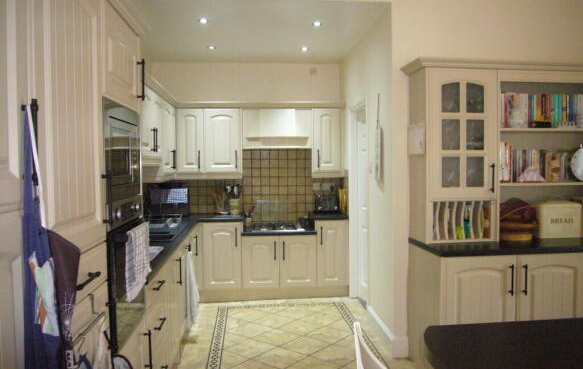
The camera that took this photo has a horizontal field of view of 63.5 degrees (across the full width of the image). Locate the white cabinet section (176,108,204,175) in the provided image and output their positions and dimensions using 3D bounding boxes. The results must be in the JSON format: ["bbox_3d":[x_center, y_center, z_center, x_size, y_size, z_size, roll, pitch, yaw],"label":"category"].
[{"bbox_3d":[-1.131,-0.480,5.368,0.310,0.722,0.330,-1,2,-5],"label":"white cabinet section"}]

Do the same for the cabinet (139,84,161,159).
[{"bbox_3d":[-1.308,-0.483,3.883,0.320,0.570,0.920,-1,3,-6],"label":"cabinet"}]

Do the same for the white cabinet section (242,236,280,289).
[{"bbox_3d":[-0.350,0.826,5.344,0.402,0.571,0.570,-1,2,-5],"label":"white cabinet section"}]

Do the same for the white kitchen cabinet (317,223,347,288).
[{"bbox_3d":[0.421,0.743,5.370,0.345,0.715,0.550,-1,2,-5],"label":"white kitchen cabinet"}]

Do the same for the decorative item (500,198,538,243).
[{"bbox_3d":[1.588,0.247,3.431,0.300,0.287,0.270,-1,3,-6],"label":"decorative item"}]

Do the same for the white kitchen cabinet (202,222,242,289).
[{"bbox_3d":[-0.754,0.750,5.259,0.402,0.715,0.550,-1,2,-5],"label":"white kitchen cabinet"}]

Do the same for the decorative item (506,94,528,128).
[{"bbox_3d":[1.566,-0.515,3.335,0.145,0.235,0.110,-1,3,-6],"label":"decorative item"}]

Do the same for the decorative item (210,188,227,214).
[{"bbox_3d":[-0.830,0.193,5.359,0.180,0.300,0.140,-1,2,-5],"label":"decorative item"}]

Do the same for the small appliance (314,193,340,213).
[{"bbox_3d":[0.388,0.215,5.389,0.270,0.217,0.260,-1,3,-6],"label":"small appliance"}]

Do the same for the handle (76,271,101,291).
[{"bbox_3d":[-0.639,0.298,1.450,0.040,0.020,0.212,-1,2,-5],"label":"handle"}]

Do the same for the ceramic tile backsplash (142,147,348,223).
[{"bbox_3d":[-0.506,0.013,5.553,2.200,0.840,0.030,-1,2,-5],"label":"ceramic tile backsplash"}]

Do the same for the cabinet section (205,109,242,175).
[{"bbox_3d":[-0.769,-0.485,5.402,0.418,0.722,0.330,-1,2,-5],"label":"cabinet section"}]

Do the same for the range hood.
[{"bbox_3d":[-0.170,-0.626,5.382,0.777,0.438,0.350,-1,3,-6],"label":"range hood"}]

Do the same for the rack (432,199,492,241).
[{"bbox_3d":[1.159,0.245,3.374,0.445,0.285,0.310,-1,3,-6],"label":"rack"}]

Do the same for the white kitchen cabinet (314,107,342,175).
[{"bbox_3d":[0.396,-0.474,5.467,0.340,0.740,0.320,-1,2,-5],"label":"white kitchen cabinet"}]

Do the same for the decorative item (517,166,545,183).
[{"bbox_3d":[1.755,-0.073,3.462,0.190,0.110,0.060,-1,2,-5],"label":"decorative item"}]

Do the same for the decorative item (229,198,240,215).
[{"bbox_3d":[-0.653,0.252,5.398,0.130,0.180,0.130,-1,2,-5],"label":"decorative item"}]

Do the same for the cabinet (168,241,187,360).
[{"bbox_3d":[-1.153,0.828,3.564,0.580,0.685,1.000,-1,3,-6],"label":"cabinet"}]

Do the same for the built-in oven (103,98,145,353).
[{"bbox_3d":[-0.975,0.156,2.035,0.540,0.980,0.600,-1,2,-5],"label":"built-in oven"}]

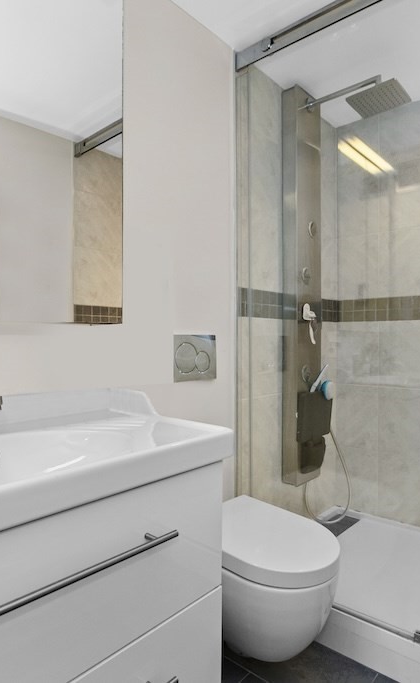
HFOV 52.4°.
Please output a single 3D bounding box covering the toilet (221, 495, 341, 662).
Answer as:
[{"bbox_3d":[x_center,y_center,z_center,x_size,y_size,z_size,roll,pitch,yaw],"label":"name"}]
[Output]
[{"bbox_3d":[0.144,0.778,1.332,0.555,0.400,0.375,0,0,42],"label":"toilet"}]

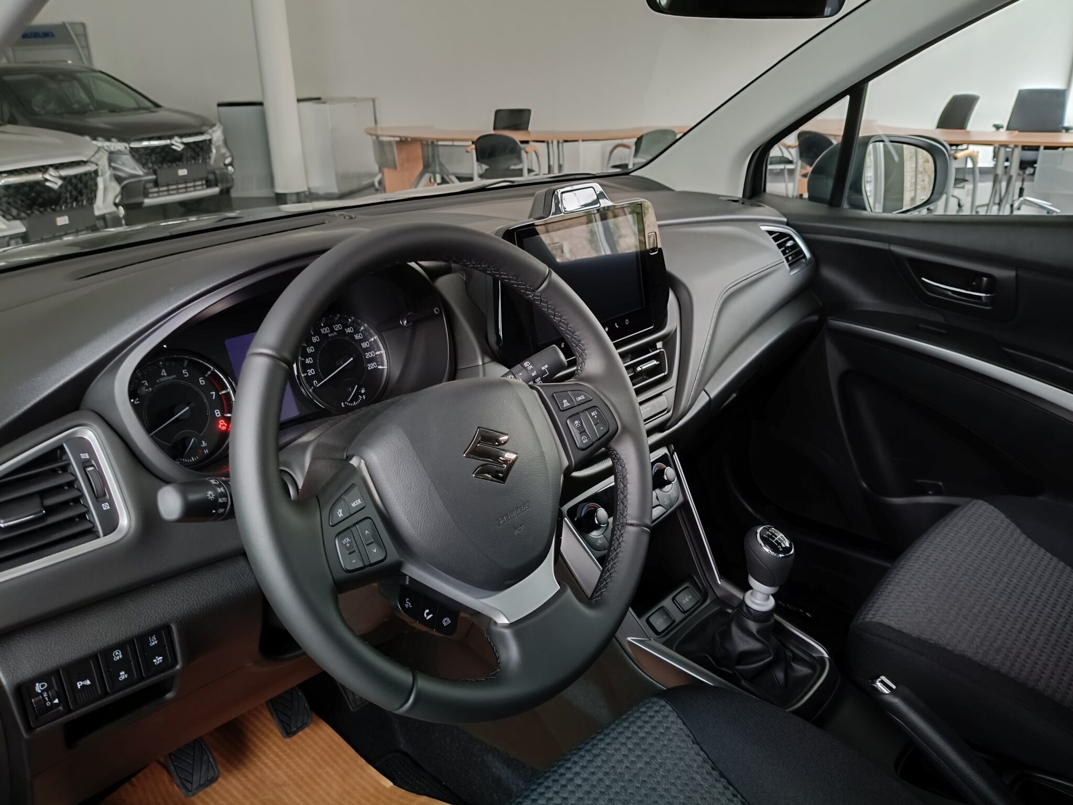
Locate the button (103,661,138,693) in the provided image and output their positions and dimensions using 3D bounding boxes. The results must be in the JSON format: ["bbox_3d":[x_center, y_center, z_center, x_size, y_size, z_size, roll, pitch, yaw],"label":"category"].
[{"bbox_3d":[-0.319,0.208,0.617,0.022,0.017,0.010,-19,24,-36],"label":"button"}]

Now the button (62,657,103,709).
[{"bbox_3d":[-0.338,0.206,0.600,0.024,0.034,0.012,-19,24,-36],"label":"button"}]

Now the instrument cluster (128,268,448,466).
[{"bbox_3d":[-0.245,-0.033,0.791,0.310,0.155,0.090,-23,11,-42],"label":"instrument cluster"}]

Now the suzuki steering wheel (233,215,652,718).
[{"bbox_3d":[-0.056,0.047,0.621,0.370,0.370,0.090,-26,5,-41],"label":"suzuki steering wheel"}]

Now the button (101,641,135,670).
[{"bbox_3d":[-0.319,0.191,0.612,0.022,0.017,0.010,-19,24,-36],"label":"button"}]

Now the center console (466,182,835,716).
[{"bbox_3d":[0.163,0.054,0.910,0.420,0.560,0.290,19,29,40],"label":"center console"}]

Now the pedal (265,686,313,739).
[{"bbox_3d":[-0.345,0.430,1.128,0.054,0.062,0.022,-23,1,-42],"label":"pedal"}]

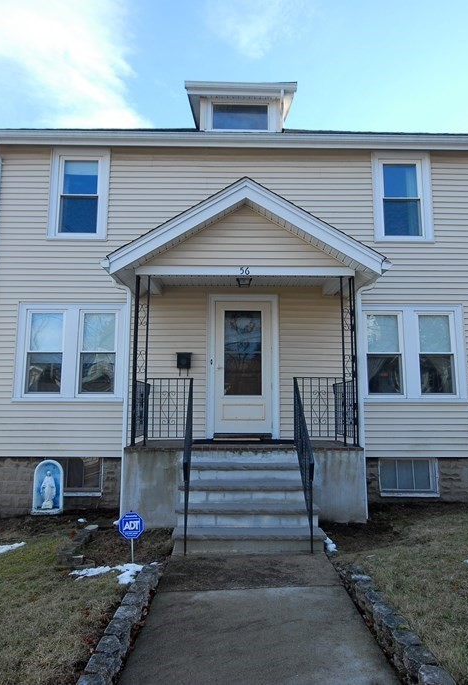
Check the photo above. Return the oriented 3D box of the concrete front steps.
[{"bbox_3d":[0.150,1.744,5.204,1.550,0.900,1.340,0,-8,-1],"label":"concrete front steps"}]

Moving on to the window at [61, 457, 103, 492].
[{"bbox_3d":[-2.516,2.097,7.163,0.940,0.565,0.120,0,-8,-1],"label":"window"}]

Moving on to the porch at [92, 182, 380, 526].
[{"bbox_3d":[0.159,0.132,6.662,3.900,4.630,1.570,0,-8,-1],"label":"porch"}]

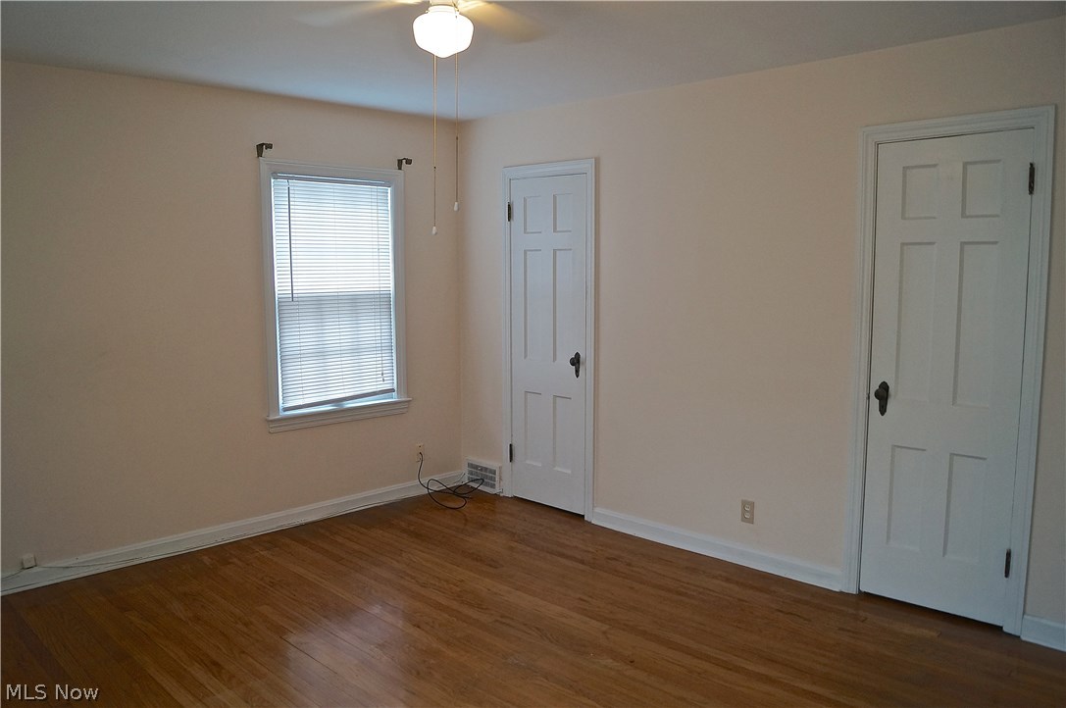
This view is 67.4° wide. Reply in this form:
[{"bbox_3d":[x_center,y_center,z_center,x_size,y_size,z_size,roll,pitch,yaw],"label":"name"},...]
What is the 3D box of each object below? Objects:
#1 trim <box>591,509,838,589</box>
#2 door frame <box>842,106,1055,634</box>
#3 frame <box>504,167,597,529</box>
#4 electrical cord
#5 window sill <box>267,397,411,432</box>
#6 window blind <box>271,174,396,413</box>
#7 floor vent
[{"bbox_3d":[0.900,1.009,4.250,1.503,0.090,0.020,6,8,44],"label":"trim"},{"bbox_3d":[1.738,0.081,3.402,0.738,2.115,0.100,6,8,44],"label":"door frame"},{"bbox_3d":[0.114,-0.088,4.960,0.766,2.125,0.100,6,8,44],"label":"frame"},{"bbox_3d":[-0.517,0.803,5.273,0.440,0.285,0.400,6,8,44],"label":"electrical cord"},{"bbox_3d":[-1.167,0.367,4.872,0.095,0.088,1.010,6,8,44],"label":"window sill"},{"bbox_3d":[-1.172,-0.381,4.824,0.035,1.330,0.810,6,8,44],"label":"window blind"},{"bbox_3d":[-0.335,0.825,5.437,0.353,0.198,0.035,6,8,44],"label":"floor vent"}]

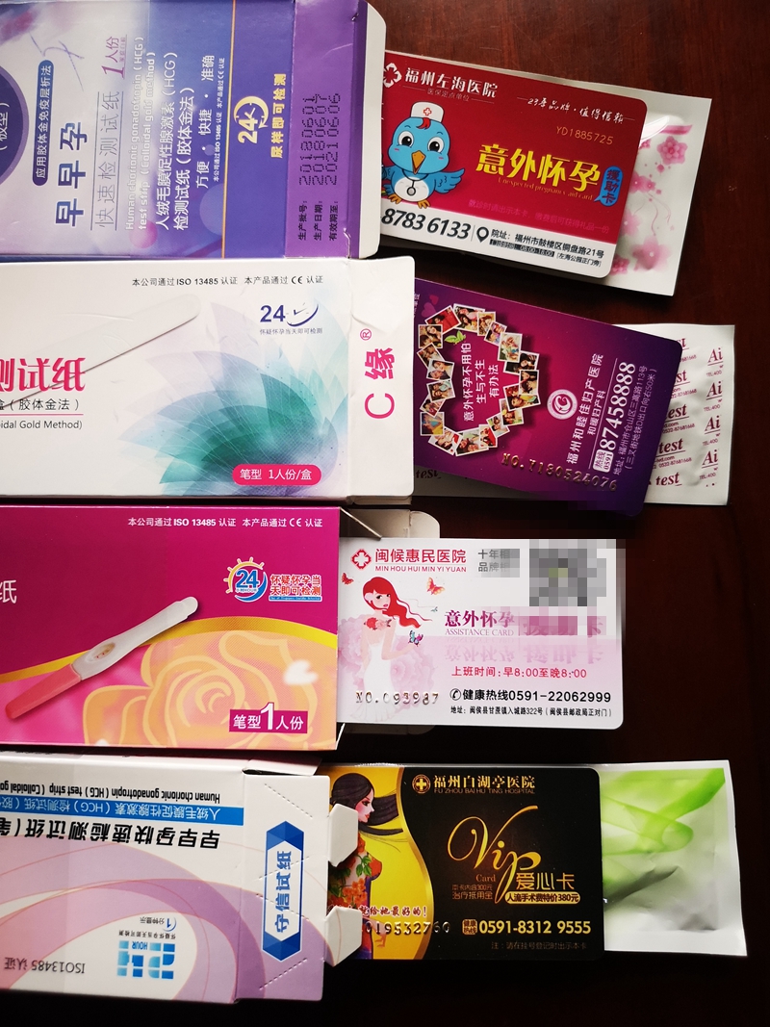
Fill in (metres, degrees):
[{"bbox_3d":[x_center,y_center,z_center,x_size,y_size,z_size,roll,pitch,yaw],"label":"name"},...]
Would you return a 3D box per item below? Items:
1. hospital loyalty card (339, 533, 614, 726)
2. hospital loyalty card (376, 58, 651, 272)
[{"bbox_3d":[0.025,0.034,0.233,0.086,0.001,0.054,0,87,4],"label":"hospital loyalty card"},{"bbox_3d":[0.030,-0.104,0.238,0.086,0.001,0.054,13,89,4],"label":"hospital loyalty card"}]

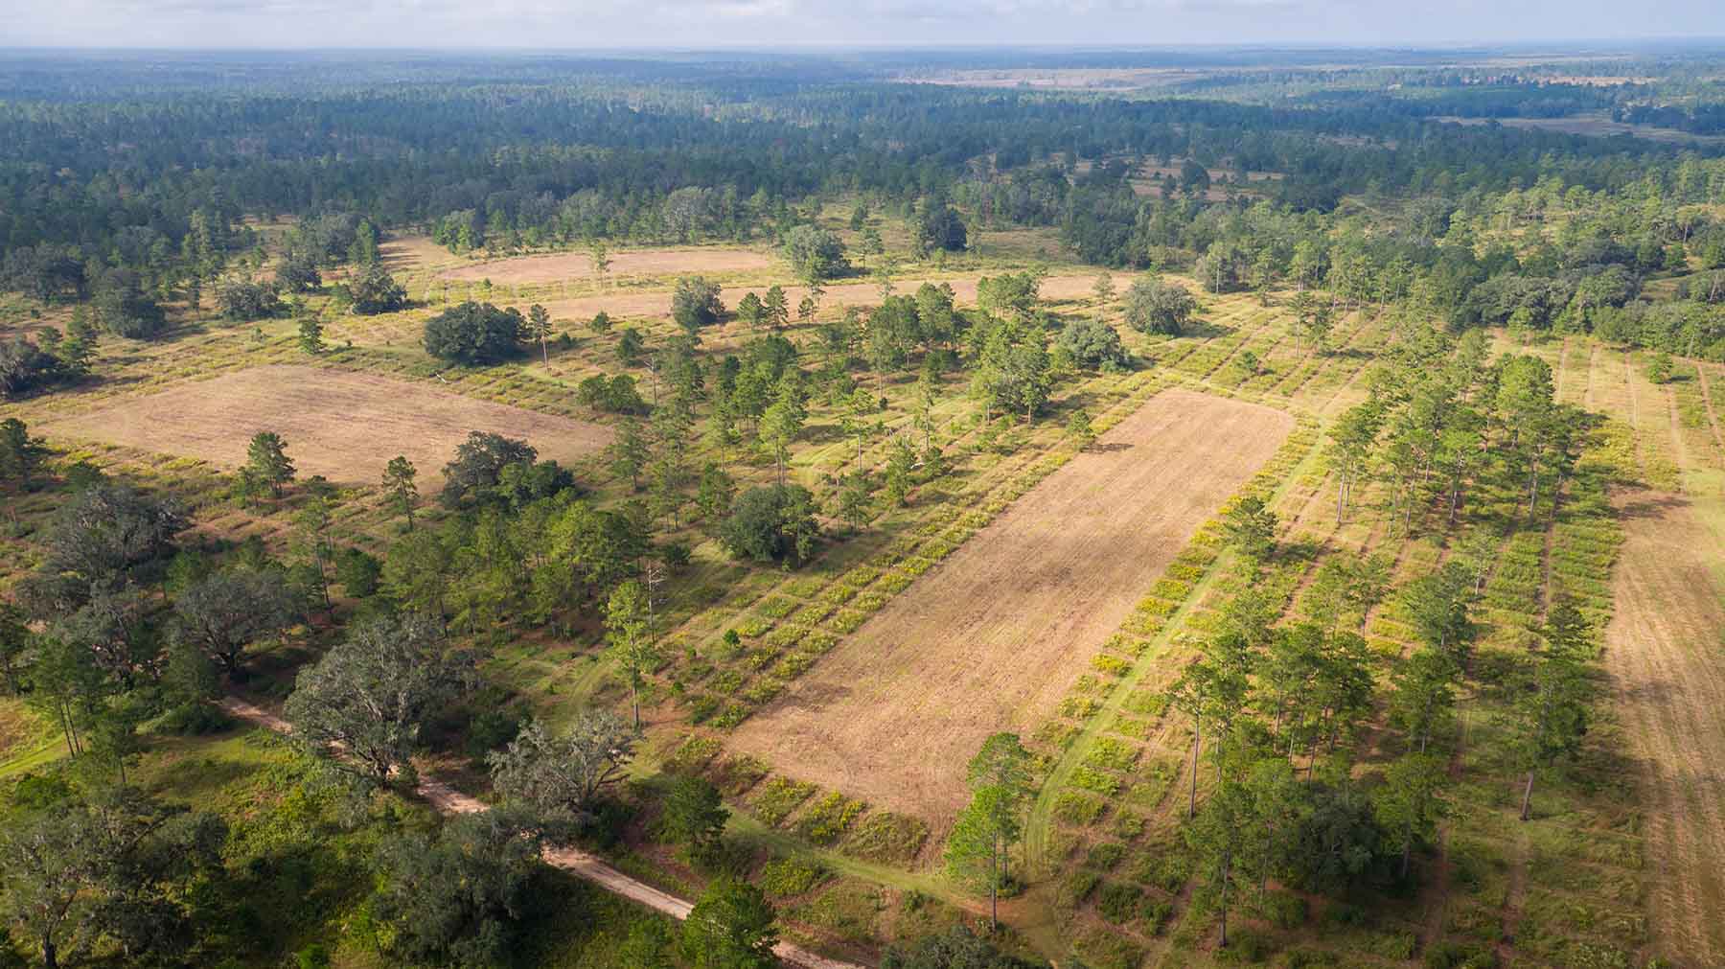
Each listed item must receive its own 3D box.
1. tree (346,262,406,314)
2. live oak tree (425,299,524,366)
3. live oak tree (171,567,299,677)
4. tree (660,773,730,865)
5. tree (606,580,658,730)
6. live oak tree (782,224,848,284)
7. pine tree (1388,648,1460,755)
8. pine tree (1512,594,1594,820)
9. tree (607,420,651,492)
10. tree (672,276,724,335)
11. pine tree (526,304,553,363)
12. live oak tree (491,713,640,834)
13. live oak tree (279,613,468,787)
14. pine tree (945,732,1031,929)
[{"bbox_3d":[-186.750,-74.760,420.720,20.500,18.000,20.500,-10,24,-22],"label":"tree"},{"bbox_3d":[-119.470,-46.880,337.920,29.900,19.000,28.400,-8,23,-18],"label":"live oak tree"},{"bbox_3d":[-101.040,23.240,177.320,18.500,17.300,18.500,-14,26,-30],"label":"live oak tree"},{"bbox_3d":[-20.870,41.870,136.120,8.700,12.800,8.700,-4,22,-10],"label":"tree"},{"bbox_3d":[-31.840,24.120,153.340,7.000,23.600,7.000,-5,22,-12],"label":"tree"},{"bbox_3d":[-20.070,-93.490,448.590,26.400,22.600,25.100,-1,22,-2],"label":"live oak tree"},{"bbox_3d":[73.440,30.020,144.860,8.400,18.100,8.400,12,25,28],"label":"pine tree"},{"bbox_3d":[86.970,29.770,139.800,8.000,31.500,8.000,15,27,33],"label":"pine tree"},{"bbox_3d":[-53.010,-6.330,250.530,9.300,17.000,9.300,-5,22,-12],"label":"tree"},{"bbox_3d":[-55.290,-60.220,369.370,17.500,19.900,16.600,-3,22,-8],"label":"tree"},{"bbox_3d":[-103.390,-48.380,352.200,7.800,19.500,7.800,-7,23,-15],"label":"pine tree"},{"bbox_3d":[-37.310,36.250,137.140,18.000,13.100,17.100,-7,23,-17],"label":"live oak tree"},{"bbox_3d":[-61.860,29.930,141.530,22.600,21.800,21.500,-11,24,-25],"label":"live oak tree"},{"bbox_3d":[13.250,37.550,116.940,9.000,25.300,9.000,3,22,7],"label":"pine tree"}]

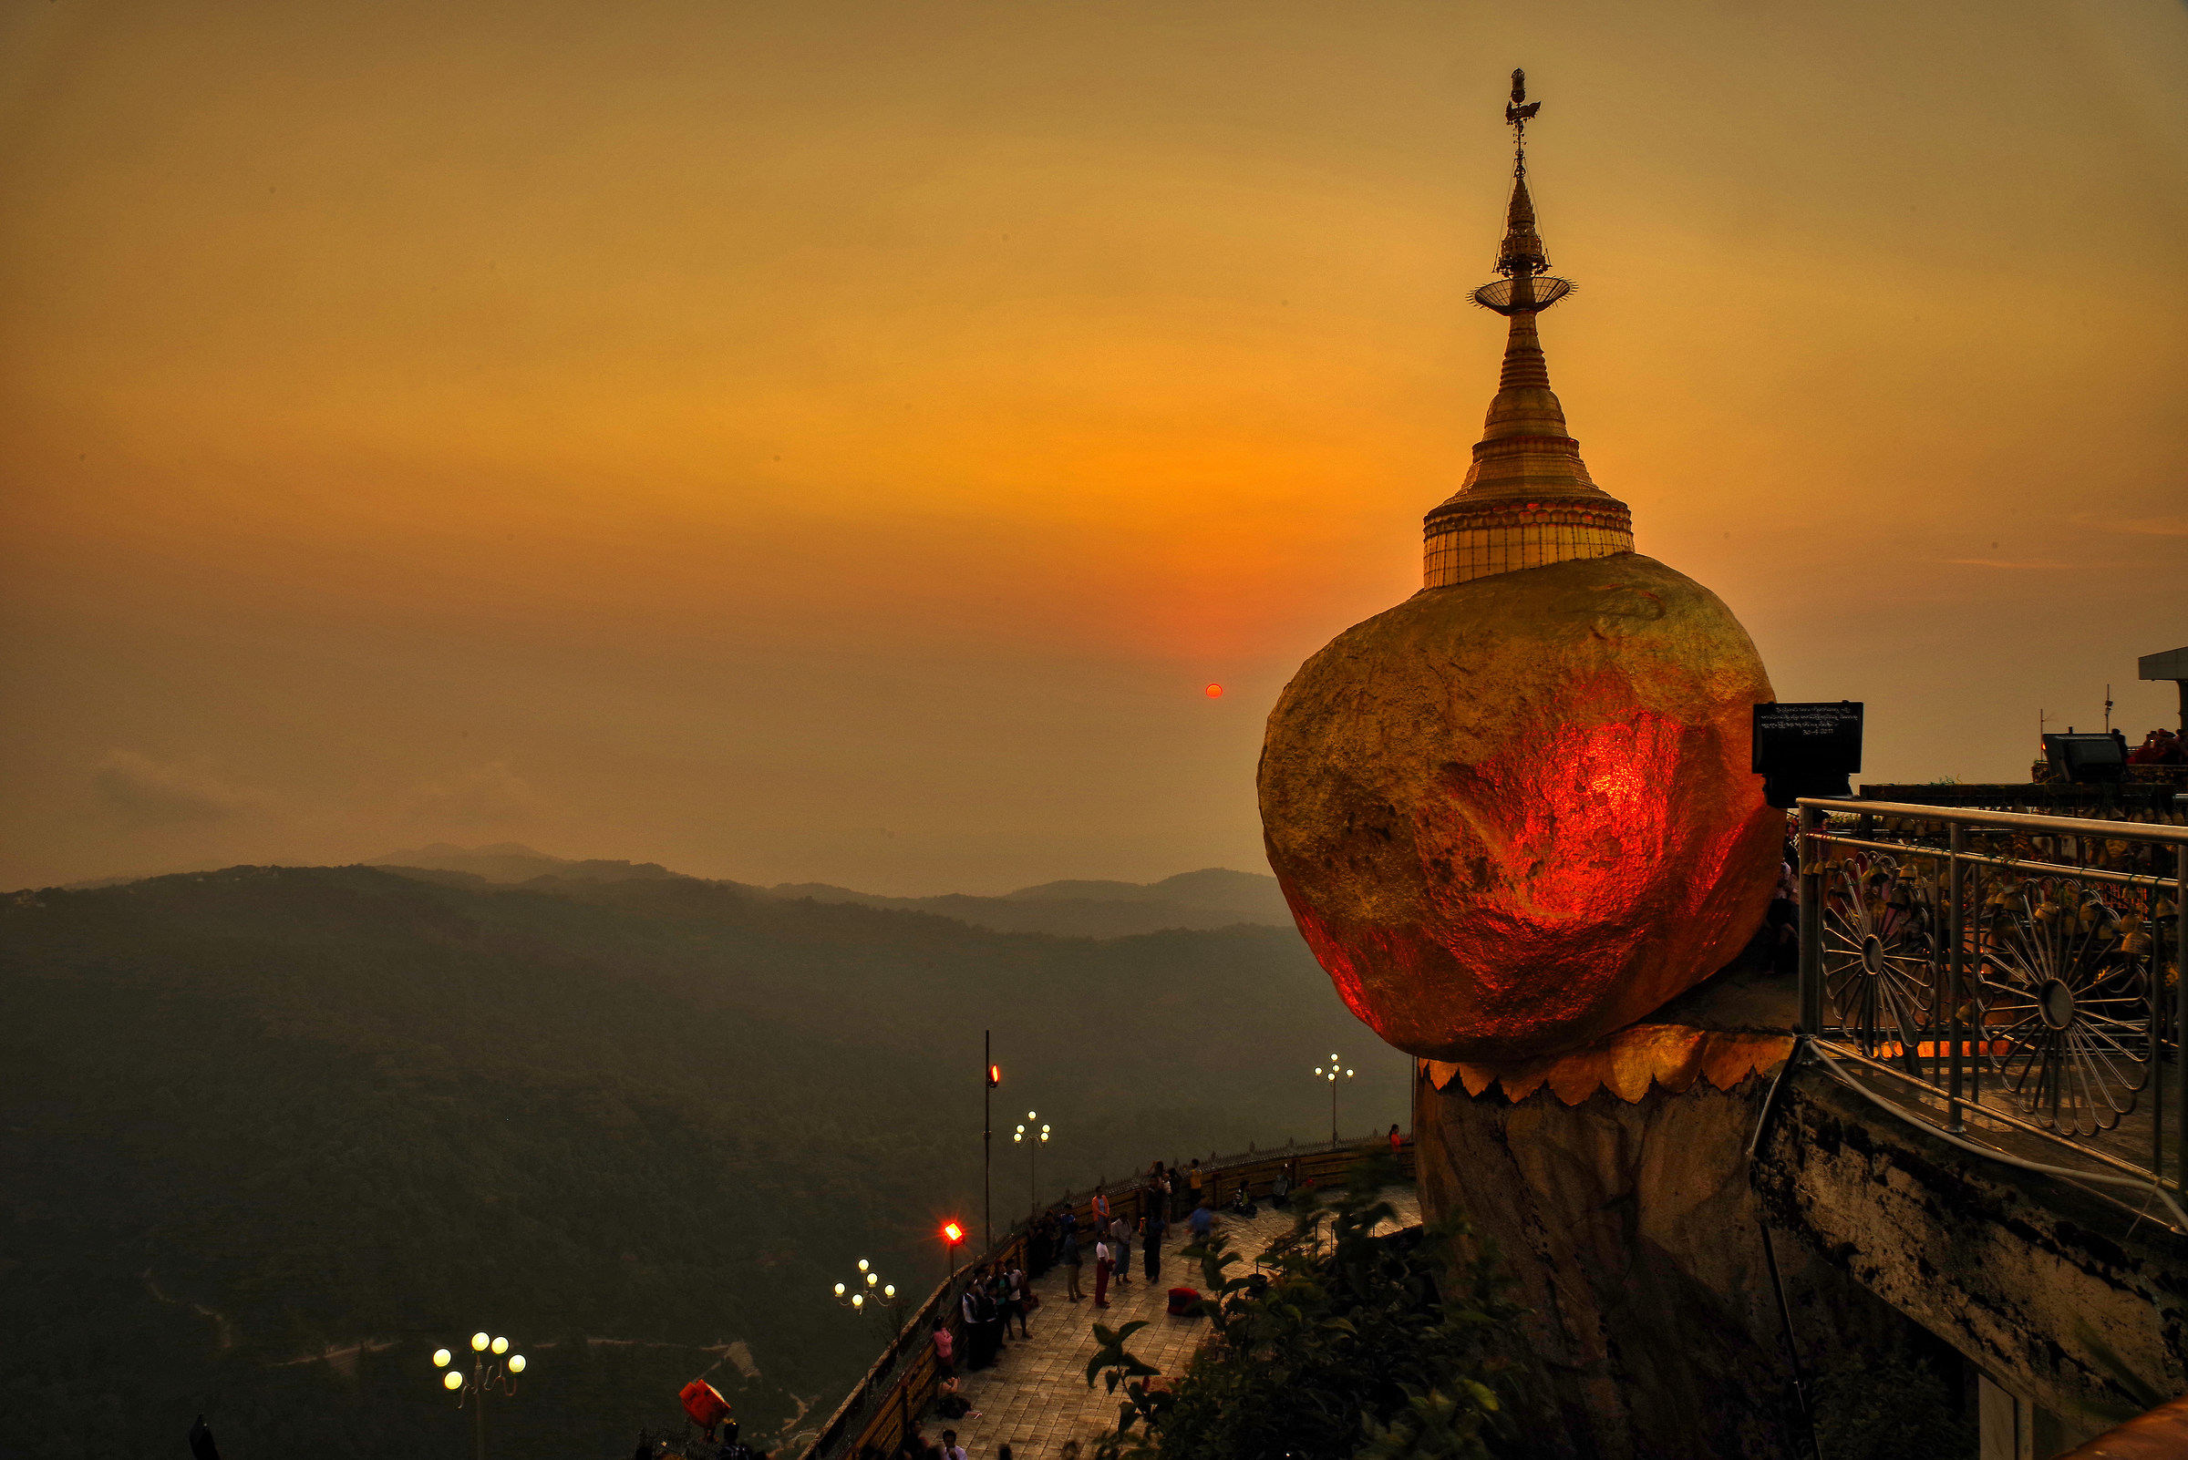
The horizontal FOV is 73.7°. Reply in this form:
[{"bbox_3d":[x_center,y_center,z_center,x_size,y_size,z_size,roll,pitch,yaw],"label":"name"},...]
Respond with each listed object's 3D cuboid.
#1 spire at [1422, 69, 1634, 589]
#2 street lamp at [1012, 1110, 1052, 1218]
[{"bbox_3d":[6.040,-5.750,20.550,2.820,7.250,2.820,-1,0,0],"label":"spire"},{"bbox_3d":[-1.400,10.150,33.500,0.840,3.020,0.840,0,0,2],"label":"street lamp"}]

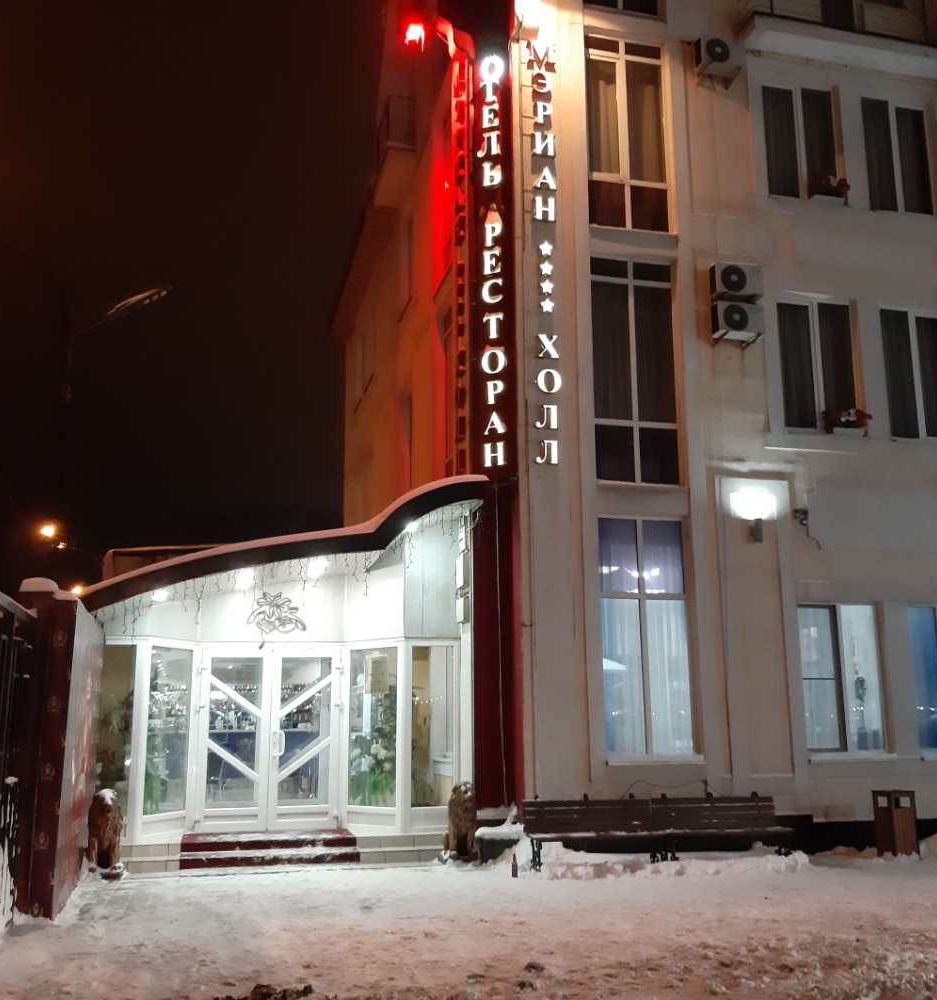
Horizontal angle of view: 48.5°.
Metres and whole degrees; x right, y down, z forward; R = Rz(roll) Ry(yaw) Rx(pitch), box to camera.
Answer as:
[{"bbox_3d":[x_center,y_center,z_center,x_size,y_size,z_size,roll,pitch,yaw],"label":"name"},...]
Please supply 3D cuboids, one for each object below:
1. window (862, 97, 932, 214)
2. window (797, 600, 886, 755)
[{"bbox_3d":[6.473,-5.181,15.688,1.144,1.845,0.150,3,-12,-14],"label":"window"},{"bbox_3d":[4.943,2.353,13.776,1.181,1.931,0.150,3,-12,-14],"label":"window"}]

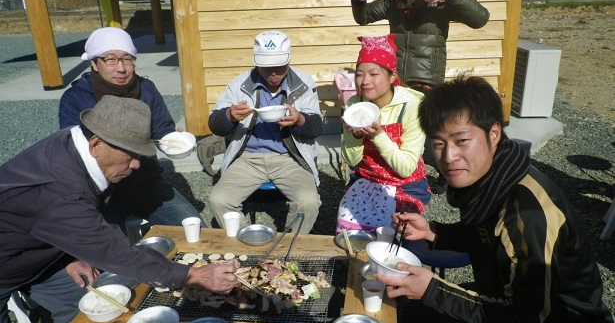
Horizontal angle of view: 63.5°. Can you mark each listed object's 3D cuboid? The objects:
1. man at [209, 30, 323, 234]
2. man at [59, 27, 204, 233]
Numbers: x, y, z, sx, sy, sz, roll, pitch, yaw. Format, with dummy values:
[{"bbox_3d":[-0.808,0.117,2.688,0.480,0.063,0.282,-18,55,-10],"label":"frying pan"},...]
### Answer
[{"bbox_3d":[-0.191,-0.046,2.528,0.580,1.160,0.740,-2,20,-2],"label":"man"},{"bbox_3d":[-0.769,0.030,2.327,0.600,1.180,0.760,-13,23,-28],"label":"man"}]

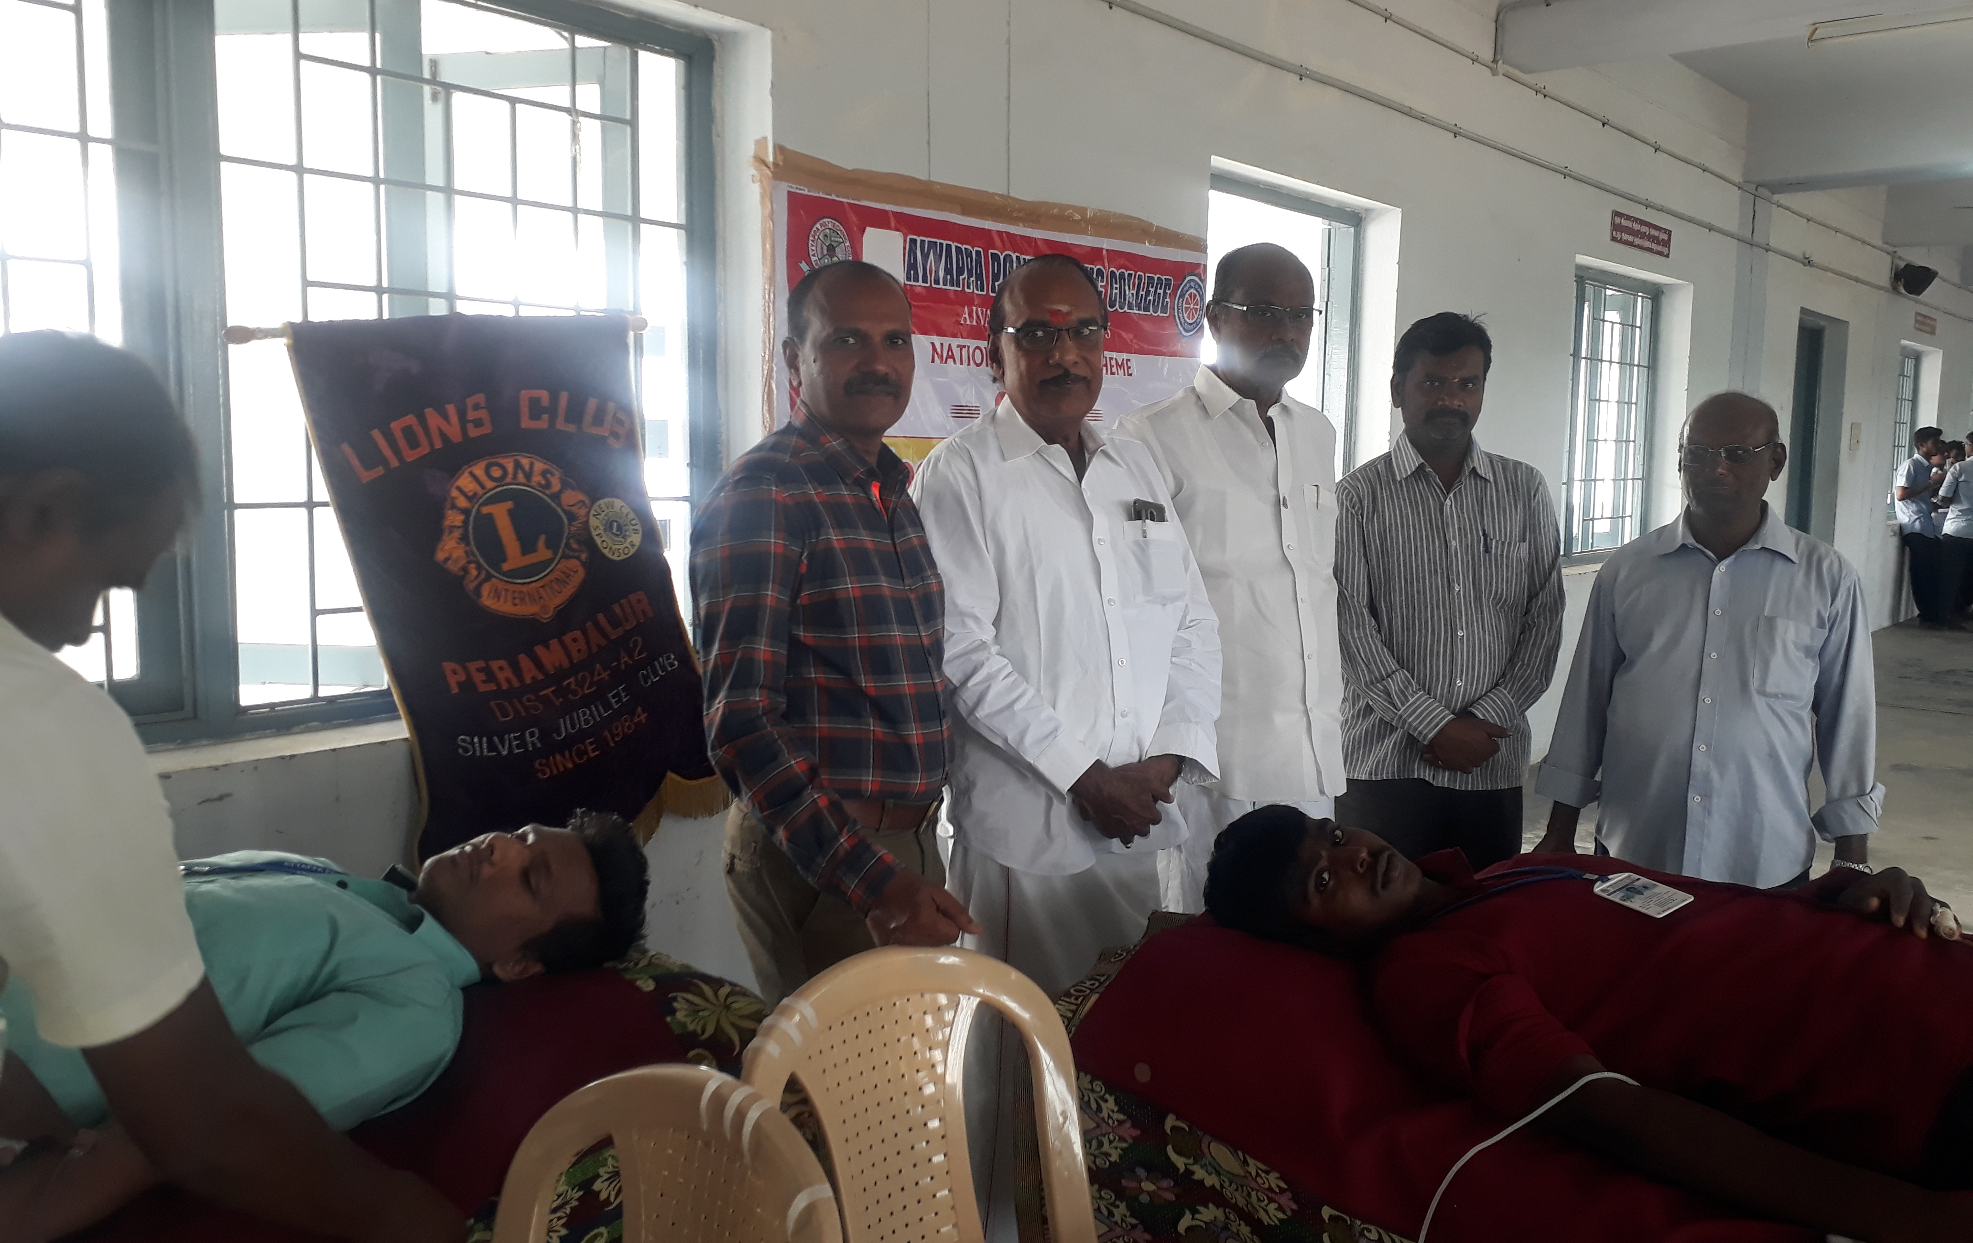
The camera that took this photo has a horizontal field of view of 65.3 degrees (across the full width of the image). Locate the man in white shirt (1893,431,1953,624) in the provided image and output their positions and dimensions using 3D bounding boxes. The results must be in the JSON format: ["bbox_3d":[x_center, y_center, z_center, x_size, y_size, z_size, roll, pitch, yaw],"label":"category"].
[{"bbox_3d":[8.130,-0.825,13.323,0.400,1.700,0.470,3,7,24],"label":"man in white shirt"}]

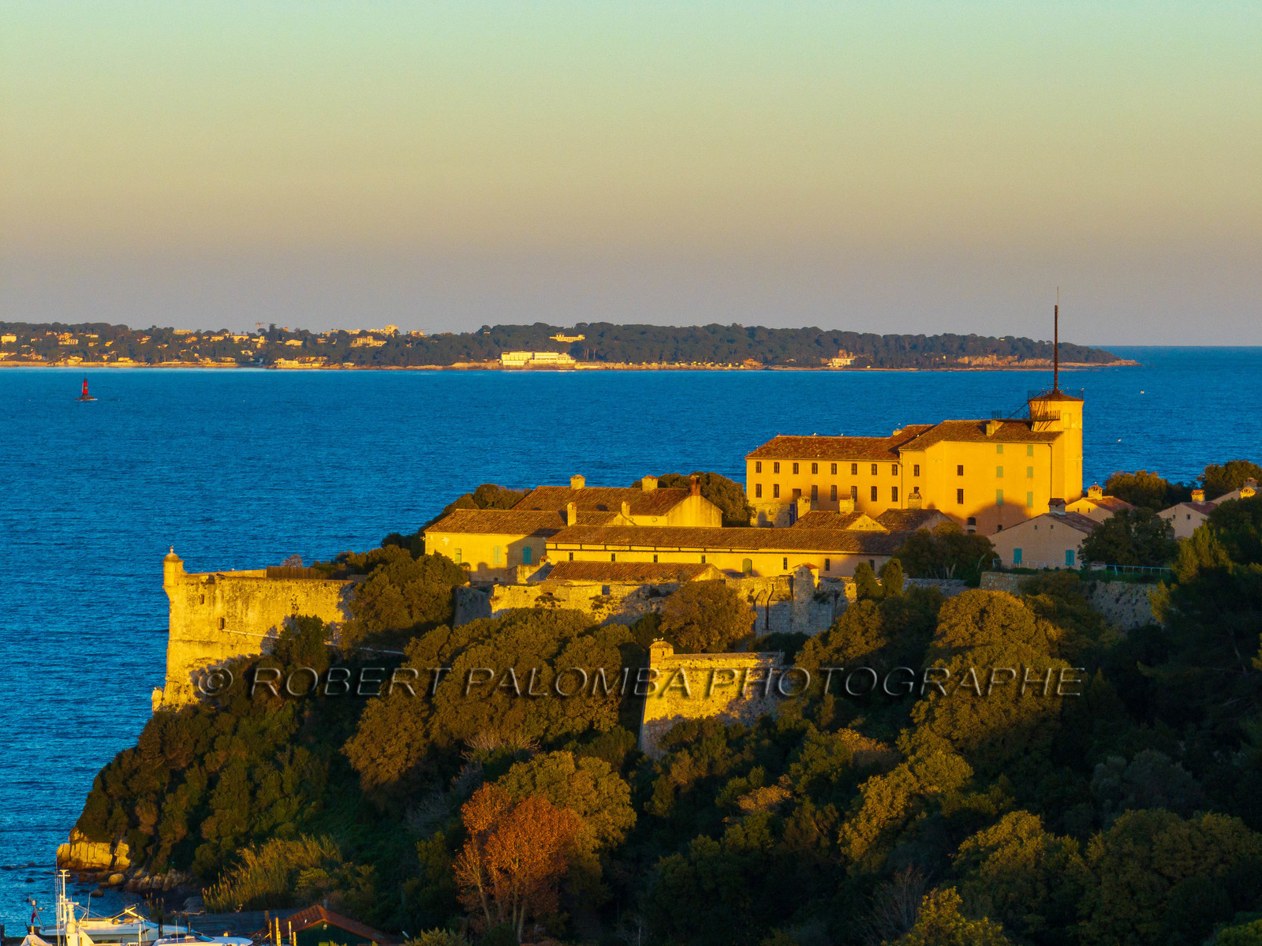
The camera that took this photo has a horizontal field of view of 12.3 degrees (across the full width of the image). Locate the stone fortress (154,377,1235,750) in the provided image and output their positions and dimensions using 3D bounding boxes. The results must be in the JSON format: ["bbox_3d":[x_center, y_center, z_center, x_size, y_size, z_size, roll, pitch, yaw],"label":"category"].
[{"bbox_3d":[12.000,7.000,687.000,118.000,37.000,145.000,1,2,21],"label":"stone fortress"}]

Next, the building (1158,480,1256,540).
[{"bbox_3d":[71.938,5.435,735.000,9.500,7.800,10.000,1,2,28],"label":"building"}]

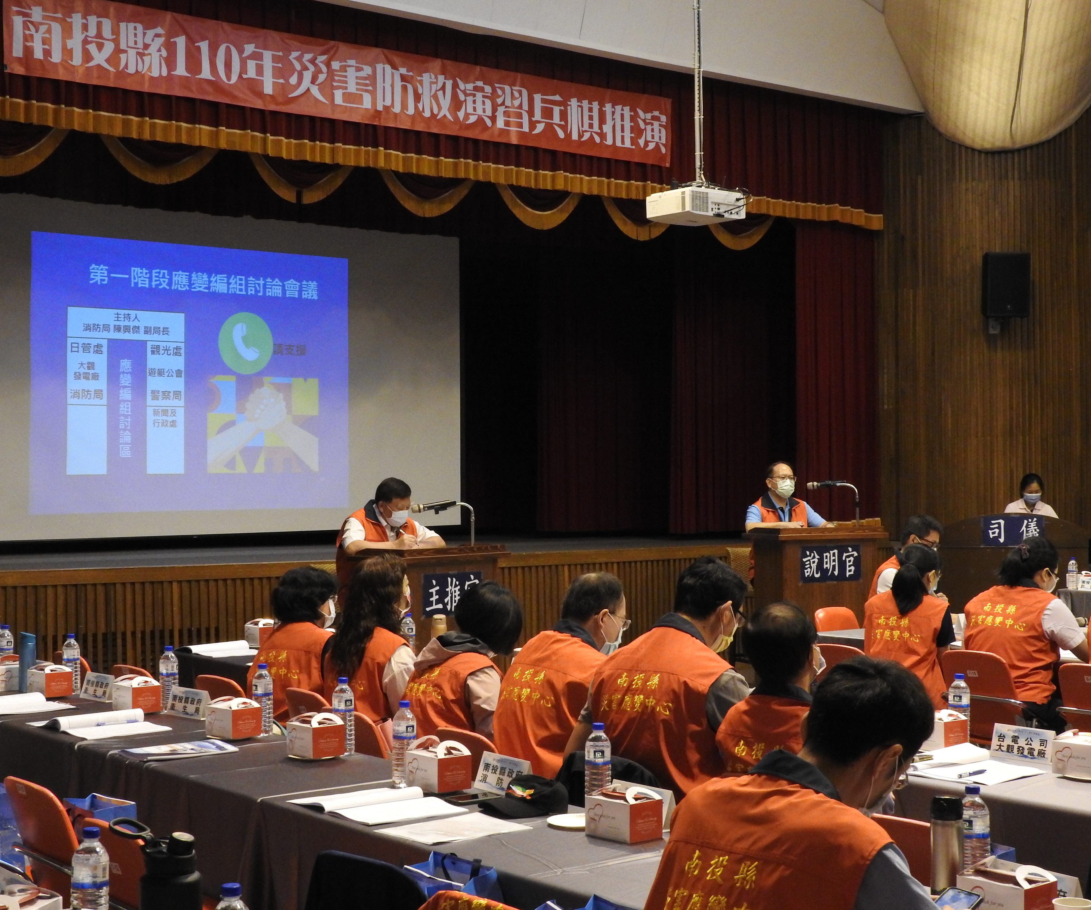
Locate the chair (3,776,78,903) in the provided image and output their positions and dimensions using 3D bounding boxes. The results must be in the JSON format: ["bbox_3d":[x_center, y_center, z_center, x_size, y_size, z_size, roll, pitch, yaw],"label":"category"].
[{"bbox_3d":[-1.141,1.236,4.618,0.500,0.790,0.450,0,-1,-38],"label":"chair"}]

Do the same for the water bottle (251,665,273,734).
[{"bbox_3d":[-0.904,0.781,5.613,0.064,0.226,0.064,0,-1,0],"label":"water bottle"}]

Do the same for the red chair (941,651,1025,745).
[{"bbox_3d":[2.019,1.242,7.688,0.500,0.790,0.450,0,-1,-38],"label":"red chair"}]

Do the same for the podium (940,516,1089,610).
[{"bbox_3d":[3.385,1.046,12.880,1.080,1.220,0.560,0,0,5],"label":"podium"}]

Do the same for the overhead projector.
[{"bbox_3d":[0.720,-1.189,8.350,0.385,0.115,0.305,0,0,-39],"label":"overhead projector"}]

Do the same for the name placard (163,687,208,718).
[{"bbox_3d":[-1.223,0.850,6.000,0.065,0.095,0.210,0,0,-44],"label":"name placard"}]

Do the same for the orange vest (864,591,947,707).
[{"bbox_3d":[1.698,0.910,8.270,0.420,0.570,0.260,-1,0,45],"label":"orange vest"}]

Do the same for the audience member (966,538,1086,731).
[{"bbox_3d":[2.158,1.002,7.821,0.740,1.270,0.520,0,-1,-38],"label":"audience member"}]

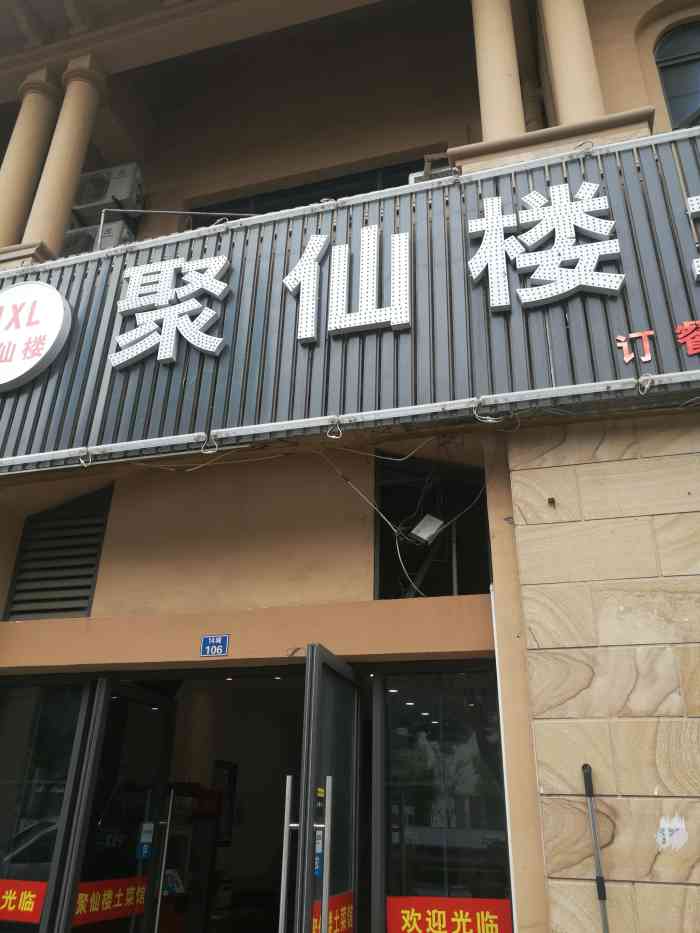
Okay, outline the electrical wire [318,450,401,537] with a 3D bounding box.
[{"bbox_3d":[0.038,0.132,3.923,0.475,0.562,0.060,-6,-27,15],"label":"electrical wire"}]

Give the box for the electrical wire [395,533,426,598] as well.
[{"bbox_3d":[0.309,0.500,3.698,0.148,0.337,0.060,-6,-27,15],"label":"electrical wire"}]

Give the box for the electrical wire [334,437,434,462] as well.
[{"bbox_3d":[0.177,-0.072,3.967,0.576,0.130,0.060,-6,-27,15],"label":"electrical wire"}]

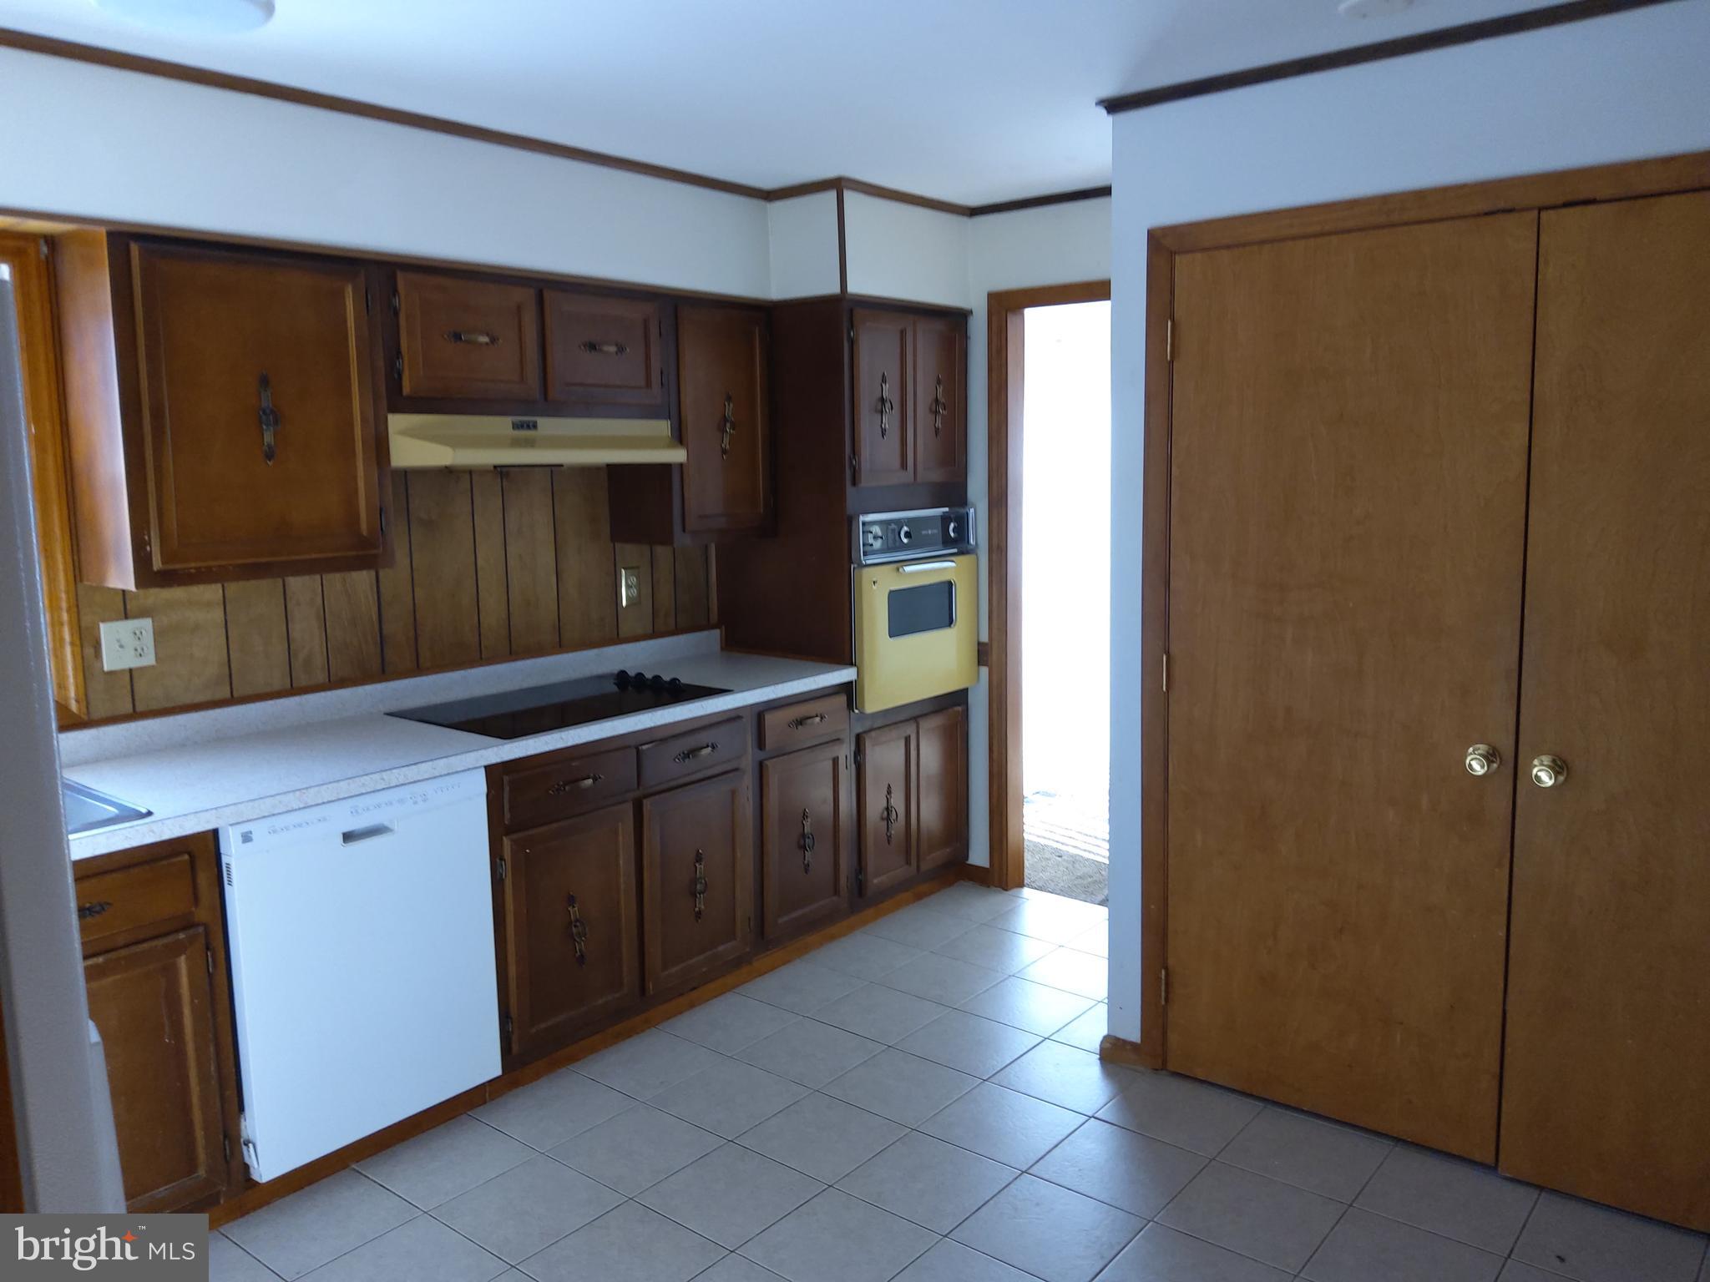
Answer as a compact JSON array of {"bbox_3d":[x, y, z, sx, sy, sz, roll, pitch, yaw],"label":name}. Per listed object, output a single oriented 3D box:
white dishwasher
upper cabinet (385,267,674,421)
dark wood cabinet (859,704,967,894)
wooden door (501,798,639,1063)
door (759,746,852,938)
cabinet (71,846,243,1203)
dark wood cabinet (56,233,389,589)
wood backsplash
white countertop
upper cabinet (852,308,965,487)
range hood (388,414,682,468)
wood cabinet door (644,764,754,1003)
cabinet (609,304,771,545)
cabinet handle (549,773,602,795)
[{"bbox_3d":[-1.279,0.694,3.024,0.596,0.771,0.594,5,10,39],"label":"white dishwasher"},{"bbox_3d":[-0.964,-0.801,3.554,0.307,0.365,0.936,5,10,39],"label":"upper cabinet"},{"bbox_3d":[-0.013,0.524,4.644,0.608,0.612,0.677,5,10,39],"label":"dark wood cabinet"},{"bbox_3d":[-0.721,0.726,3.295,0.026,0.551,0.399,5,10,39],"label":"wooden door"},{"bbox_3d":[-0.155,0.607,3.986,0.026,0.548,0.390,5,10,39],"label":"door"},{"bbox_3d":[-1.682,0.793,2.612,0.605,0.842,0.560,5,10,39],"label":"cabinet"},{"bbox_3d":[-1.448,-0.521,2.987,0.307,0.742,0.608,5,10,39],"label":"dark wood cabinet"},{"bbox_3d":[-1.120,-0.220,3.666,0.019,0.576,2.023,5,10,39],"label":"wood backsplash"},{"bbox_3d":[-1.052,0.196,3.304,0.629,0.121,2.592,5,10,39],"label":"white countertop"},{"bbox_3d":[-0.042,-0.833,4.452,0.608,0.593,0.677,5,10,39],"label":"upper cabinet"},{"bbox_3d":[-0.907,-0.549,3.547,0.441,0.127,0.936,5,10,39],"label":"range hood"},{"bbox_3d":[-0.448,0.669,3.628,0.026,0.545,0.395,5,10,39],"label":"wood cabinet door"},{"bbox_3d":[-0.520,-0.698,4.115,0.307,0.745,0.459,5,10,39],"label":"cabinet"},{"bbox_3d":[-0.708,0.364,3.260,0.031,0.027,0.155,5,10,39],"label":"cabinet handle"}]

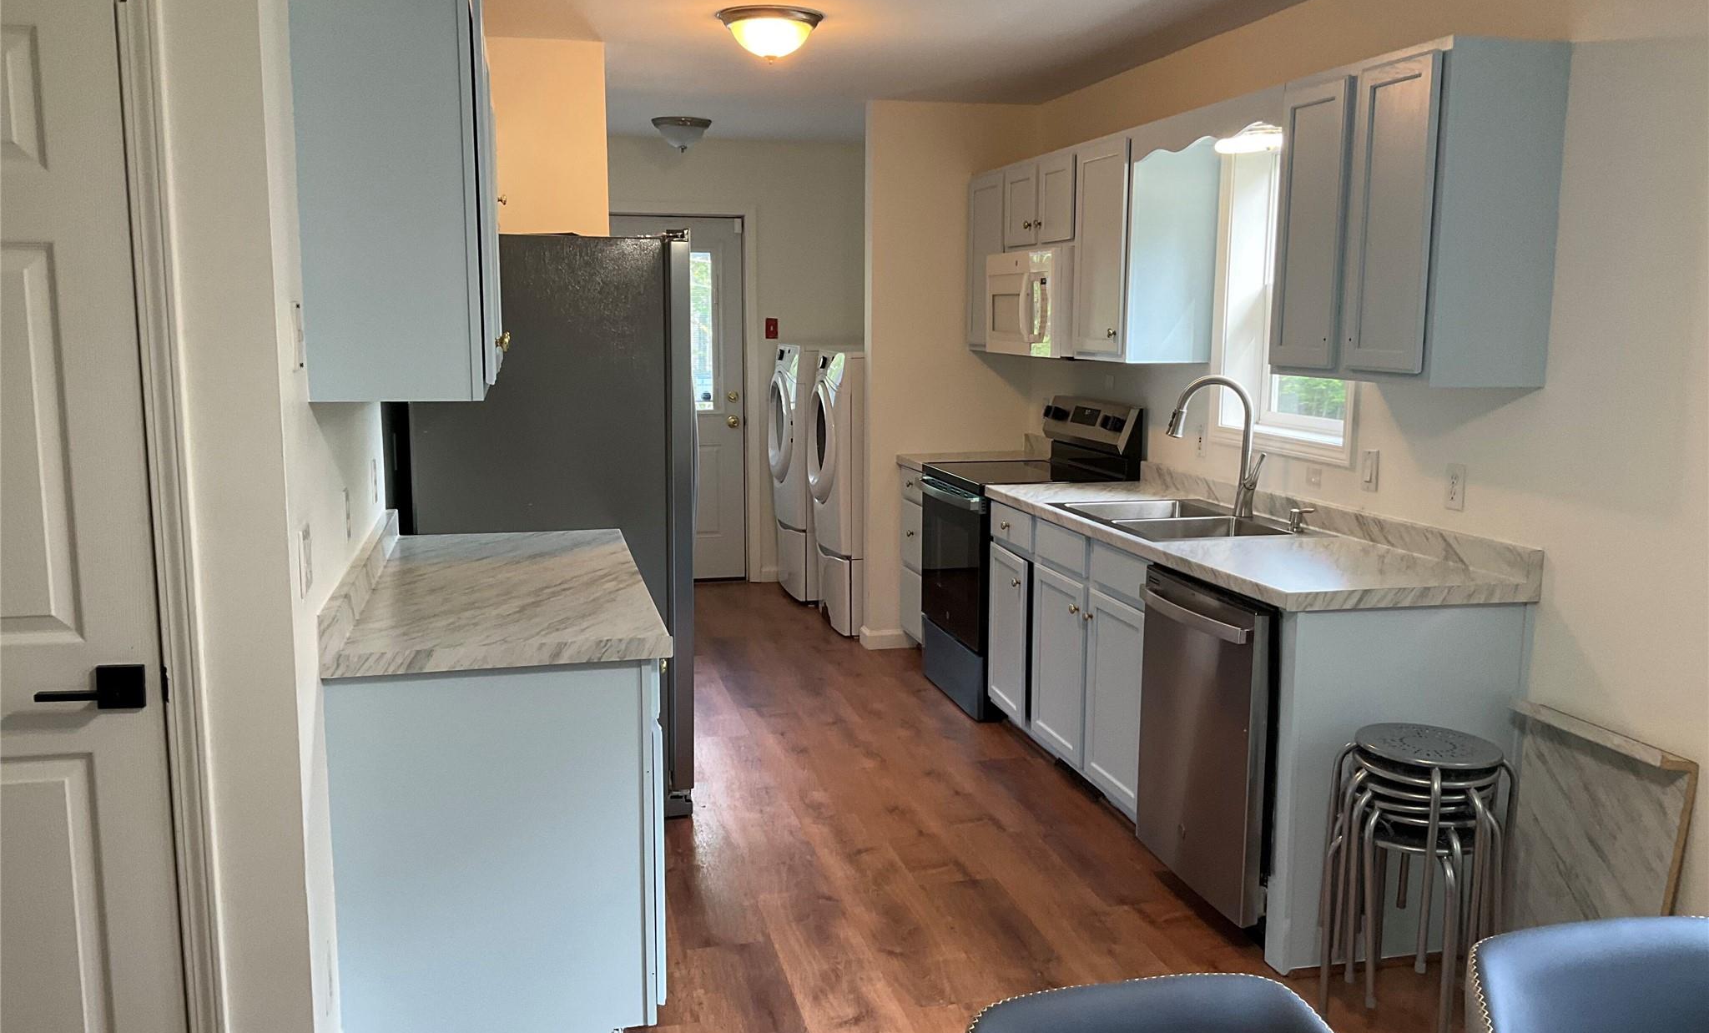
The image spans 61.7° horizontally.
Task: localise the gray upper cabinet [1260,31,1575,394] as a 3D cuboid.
[{"bbox_3d":[1.357,-0.722,3.546,0.319,0.765,0.705,-2,8,-13],"label":"gray upper cabinet"}]

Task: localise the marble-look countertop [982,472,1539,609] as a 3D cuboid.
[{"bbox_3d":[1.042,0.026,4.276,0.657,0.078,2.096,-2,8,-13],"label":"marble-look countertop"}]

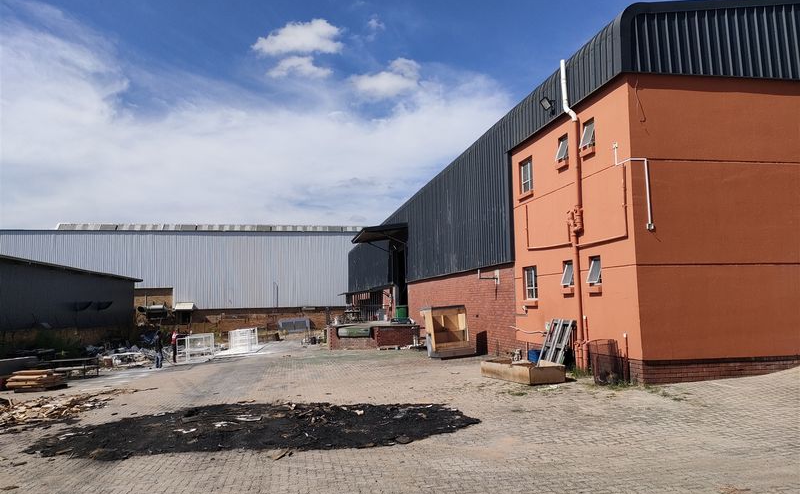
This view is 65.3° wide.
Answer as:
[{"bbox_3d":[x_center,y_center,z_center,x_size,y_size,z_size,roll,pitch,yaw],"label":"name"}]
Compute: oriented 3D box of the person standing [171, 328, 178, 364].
[{"bbox_3d":[-10.709,4.698,29.700,0.400,1.700,0.500,0,-5,-12],"label":"person standing"}]

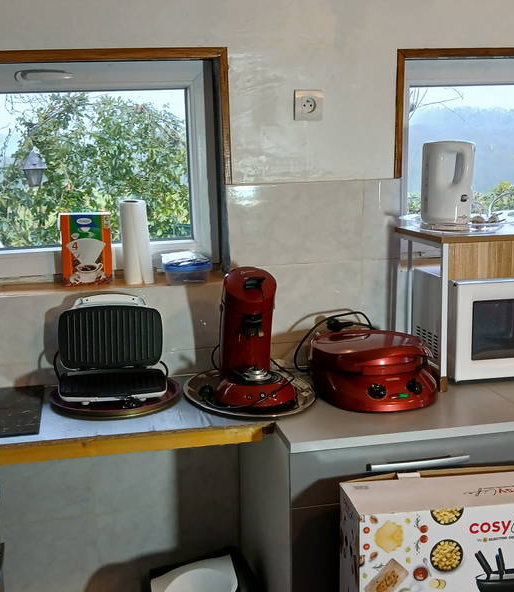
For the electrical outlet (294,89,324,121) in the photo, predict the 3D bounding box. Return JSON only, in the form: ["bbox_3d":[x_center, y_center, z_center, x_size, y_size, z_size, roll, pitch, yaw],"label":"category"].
[{"bbox_3d":[0.147,-0.536,1.668,0.081,0.081,0.020,-3,10,-7],"label":"electrical outlet"}]

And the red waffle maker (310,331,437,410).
[{"bbox_3d":[0.303,0.178,1.571,0.318,0.155,0.332,-2,10,0],"label":"red waffle maker"}]

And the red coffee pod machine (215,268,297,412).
[{"bbox_3d":[-0.017,0.090,1.568,0.205,0.325,0.290,-6,11,-19],"label":"red coffee pod machine"}]

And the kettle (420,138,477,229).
[{"bbox_3d":[0.520,-0.296,1.618,0.132,0.234,0.165,-5,10,-18],"label":"kettle"}]

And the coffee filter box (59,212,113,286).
[{"bbox_3d":[-0.505,-0.138,1.763,0.132,0.203,0.065,-4,10,-9],"label":"coffee filter box"}]

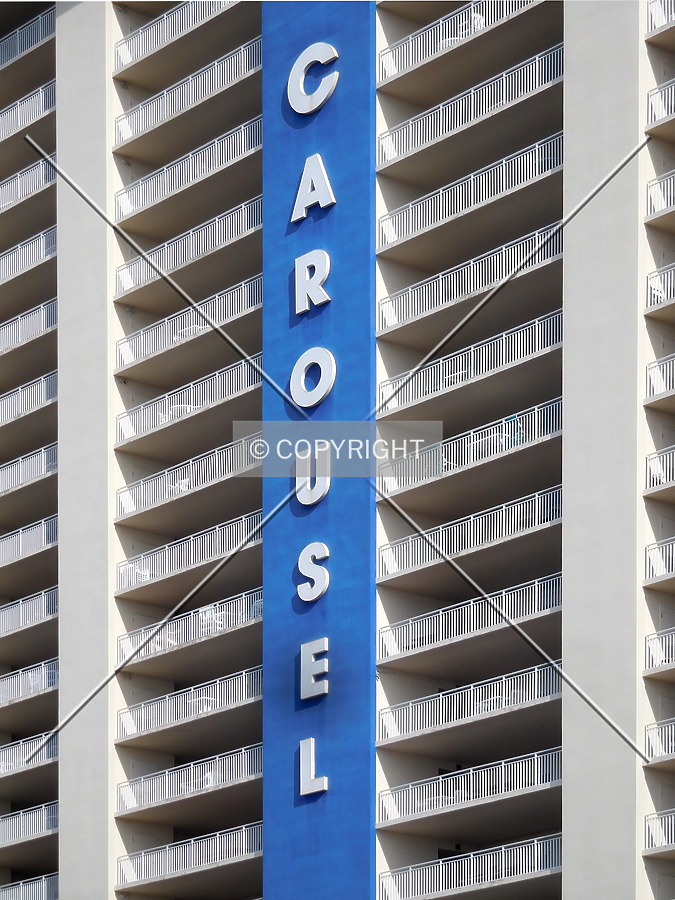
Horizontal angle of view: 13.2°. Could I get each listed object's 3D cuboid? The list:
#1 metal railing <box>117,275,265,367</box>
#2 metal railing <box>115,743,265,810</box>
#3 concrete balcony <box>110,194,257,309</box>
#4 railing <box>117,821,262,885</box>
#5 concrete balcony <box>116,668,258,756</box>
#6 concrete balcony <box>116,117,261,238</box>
[{"bbox_3d":[-5.273,-4.607,104.786,0.100,1.070,8.915,15,-24,-38],"label":"metal railing"},{"bbox_3d":[-5.214,11.726,103.804,0.120,1.050,9.037,14,-23,-37],"label":"metal railing"},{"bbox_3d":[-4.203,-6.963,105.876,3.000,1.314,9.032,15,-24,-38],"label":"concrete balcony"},{"bbox_3d":[-5.214,14.417,103.804,0.120,1.050,9.037,14,-23,-37],"label":"railing"},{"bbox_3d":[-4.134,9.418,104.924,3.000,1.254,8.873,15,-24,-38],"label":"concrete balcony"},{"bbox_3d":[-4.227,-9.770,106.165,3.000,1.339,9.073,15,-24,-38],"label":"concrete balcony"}]

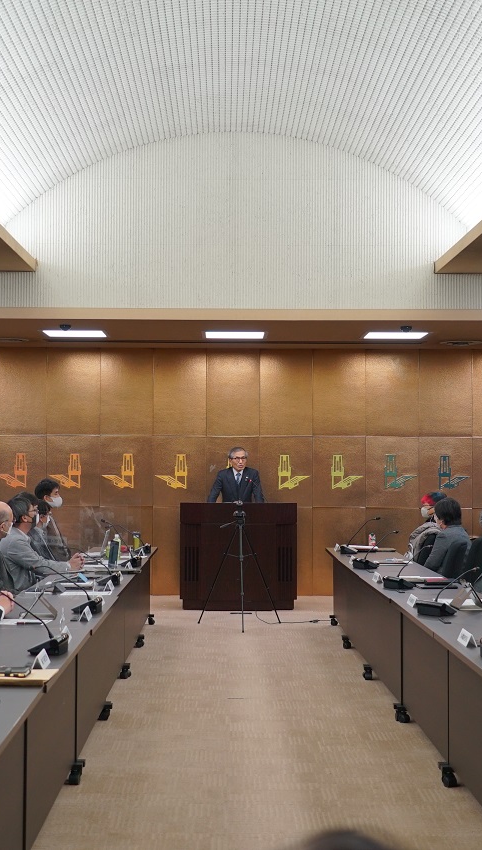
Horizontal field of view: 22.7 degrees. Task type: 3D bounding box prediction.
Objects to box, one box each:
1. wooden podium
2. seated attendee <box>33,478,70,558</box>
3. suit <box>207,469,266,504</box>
[{"bbox_3d":[-0.024,1.358,12.554,1.200,1.090,0.580,0,-2,-1],"label":"wooden podium"},{"bbox_3d":[-1.571,1.153,10.348,0.720,1.340,0.500,0,-2,-1],"label":"seated attendee"},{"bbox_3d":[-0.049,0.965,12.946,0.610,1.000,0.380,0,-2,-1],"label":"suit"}]

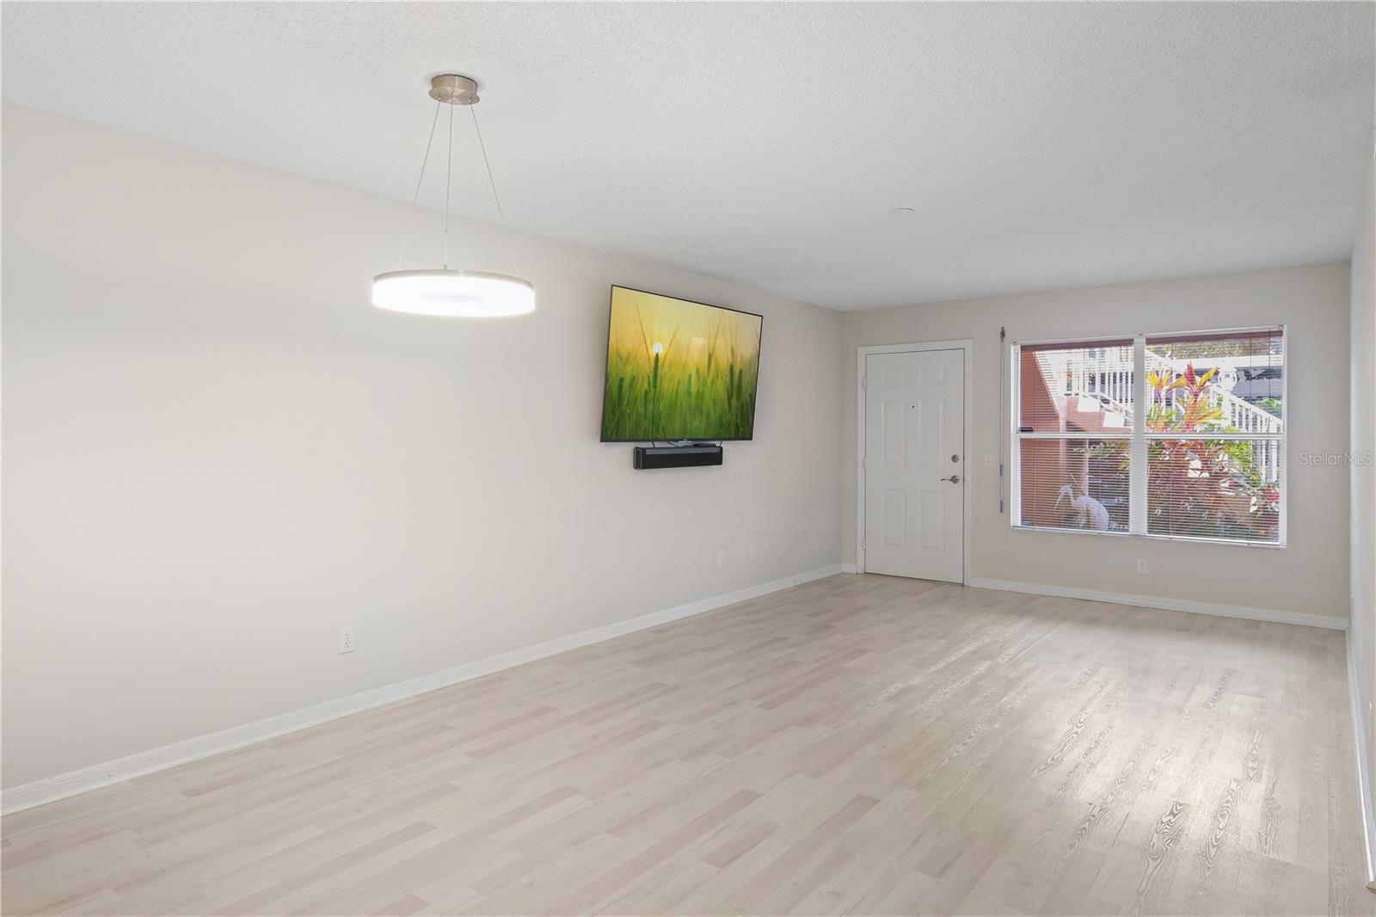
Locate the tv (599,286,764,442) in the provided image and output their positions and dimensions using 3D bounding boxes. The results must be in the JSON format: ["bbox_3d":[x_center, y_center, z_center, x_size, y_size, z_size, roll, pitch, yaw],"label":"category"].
[{"bbox_3d":[0.002,-0.601,5.344,0.060,0.960,1.670,9,7,38],"label":"tv"}]

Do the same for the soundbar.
[{"bbox_3d":[-0.050,-0.009,5.388,0.085,0.138,0.885,2,3,40],"label":"soundbar"}]

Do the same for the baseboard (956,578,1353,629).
[{"bbox_3d":[3.472,1.106,5.952,2.516,0.080,0.015,1,2,36],"label":"baseboard"}]

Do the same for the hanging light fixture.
[{"bbox_3d":[-0.774,-0.875,2.547,0.515,0.725,0.515,0,2,0],"label":"hanging light fixture"}]

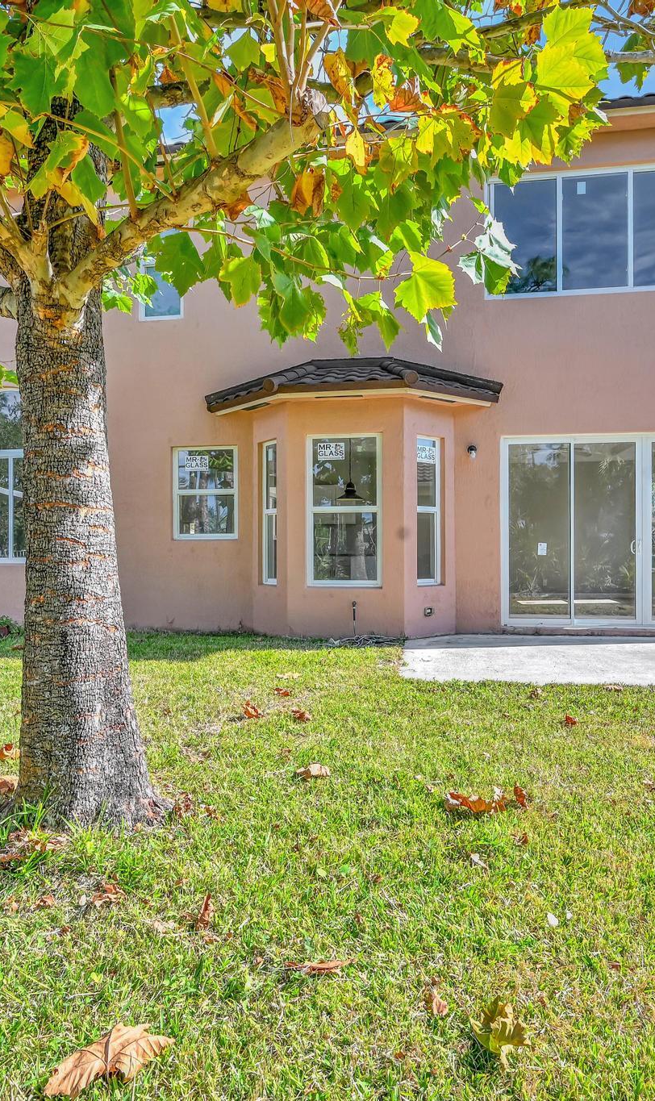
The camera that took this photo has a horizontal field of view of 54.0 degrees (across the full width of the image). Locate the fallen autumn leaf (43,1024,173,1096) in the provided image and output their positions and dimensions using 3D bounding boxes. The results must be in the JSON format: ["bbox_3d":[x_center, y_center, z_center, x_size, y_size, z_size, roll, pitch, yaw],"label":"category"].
[{"bbox_3d":[-0.494,1.154,1.450,0.270,0.060,0.180,0,0,-27],"label":"fallen autumn leaf"}]

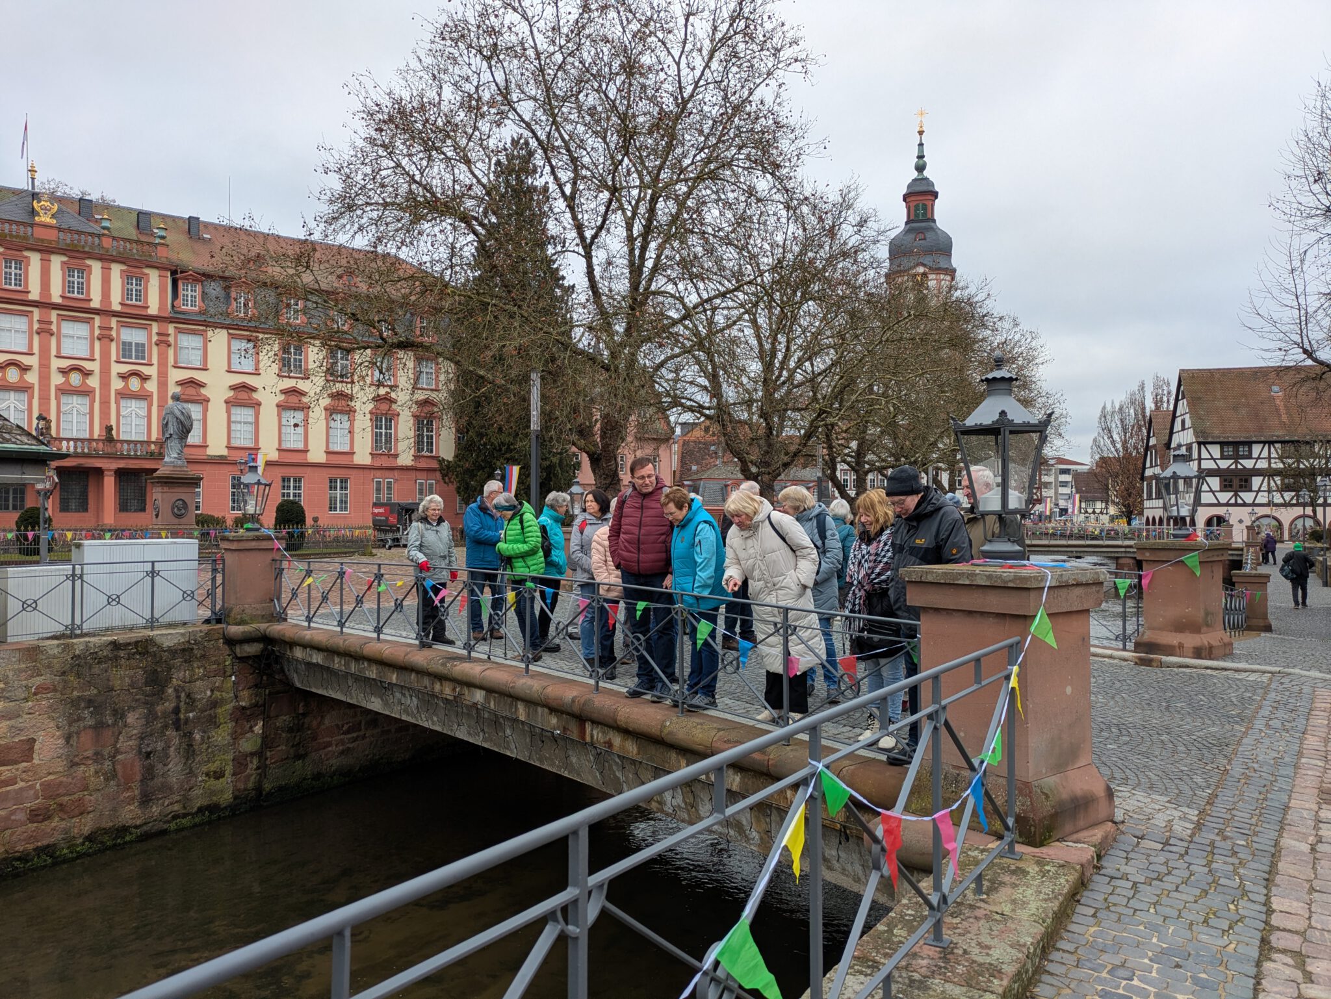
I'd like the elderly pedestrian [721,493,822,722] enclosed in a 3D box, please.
[{"bbox_3d":[0.736,0.691,6.639,0.600,1.541,0.580,-1,-2,40],"label":"elderly pedestrian"}]

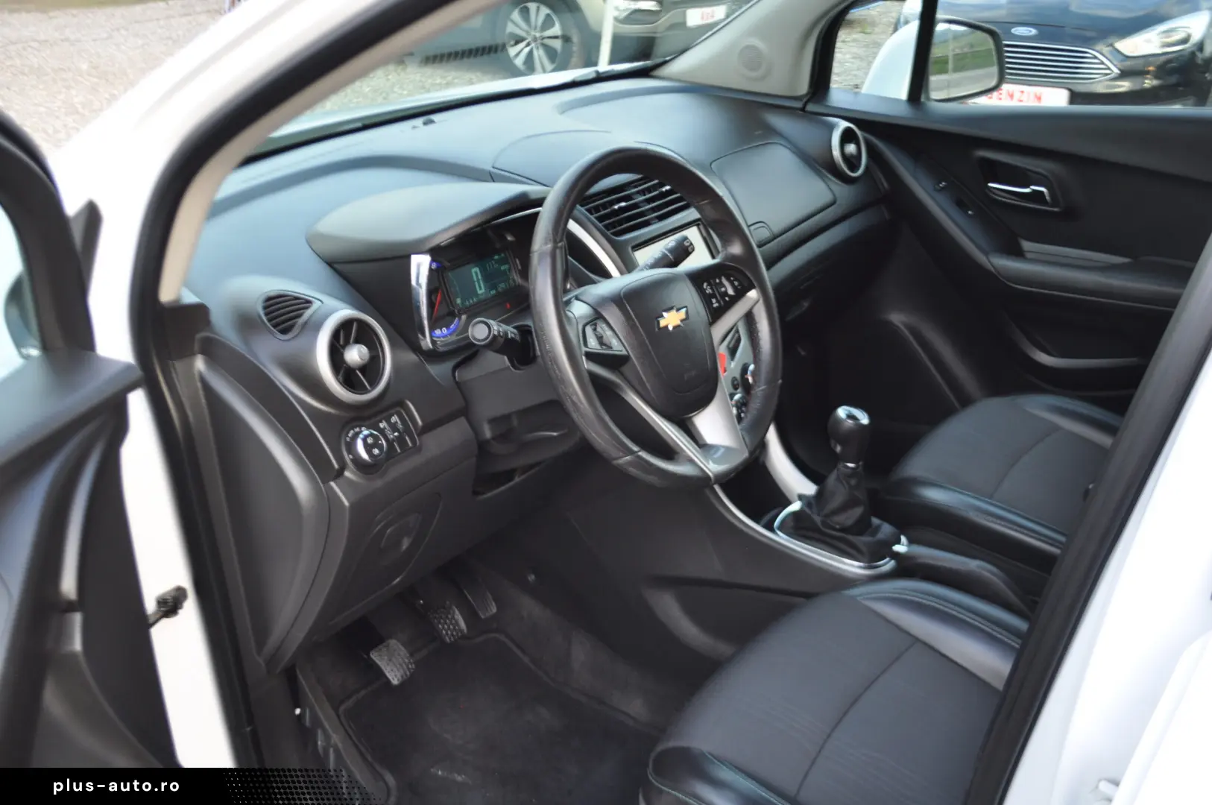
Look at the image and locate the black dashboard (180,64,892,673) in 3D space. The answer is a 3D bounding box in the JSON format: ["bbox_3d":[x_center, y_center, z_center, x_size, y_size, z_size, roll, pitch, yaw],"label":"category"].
[{"bbox_3d":[-0.089,-0.201,1.899,0.630,0.550,1.360,21,33,33],"label":"black dashboard"}]

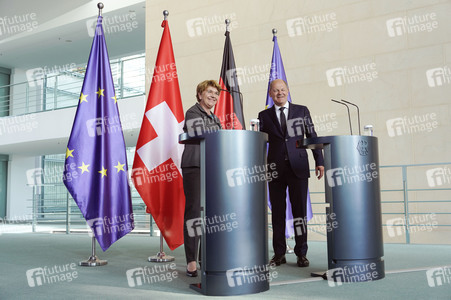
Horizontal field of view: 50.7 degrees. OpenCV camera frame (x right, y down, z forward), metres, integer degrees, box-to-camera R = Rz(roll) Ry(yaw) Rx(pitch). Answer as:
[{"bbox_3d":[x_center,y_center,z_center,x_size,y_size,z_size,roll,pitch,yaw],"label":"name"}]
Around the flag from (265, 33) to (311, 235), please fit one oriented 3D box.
[{"bbox_3d":[0.743,-0.185,5.615,0.586,2.426,0.330,1,-6,-17],"label":"flag"}]

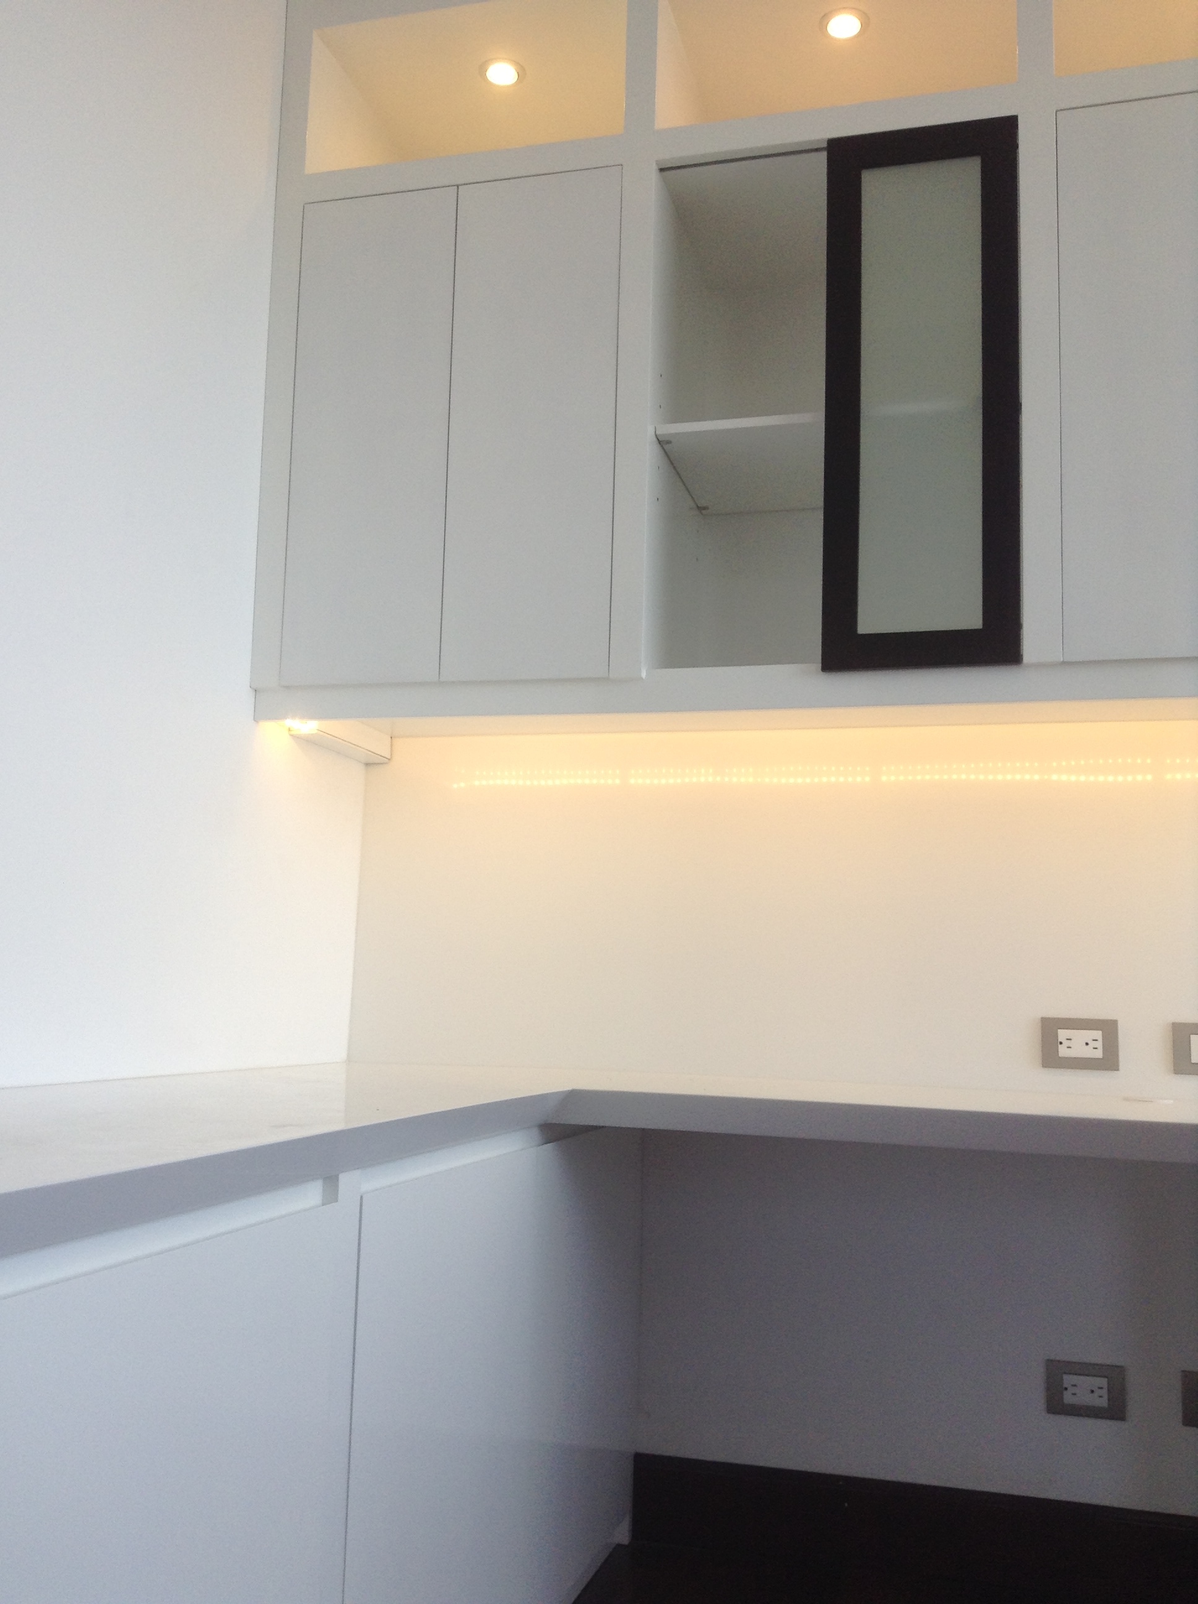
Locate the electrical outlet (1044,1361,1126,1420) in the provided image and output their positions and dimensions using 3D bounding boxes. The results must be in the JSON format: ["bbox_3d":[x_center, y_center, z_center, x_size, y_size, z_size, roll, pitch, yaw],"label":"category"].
[{"bbox_3d":[0.756,0.913,2.375,0.117,0.081,0.012,0,-7,16],"label":"electrical outlet"}]

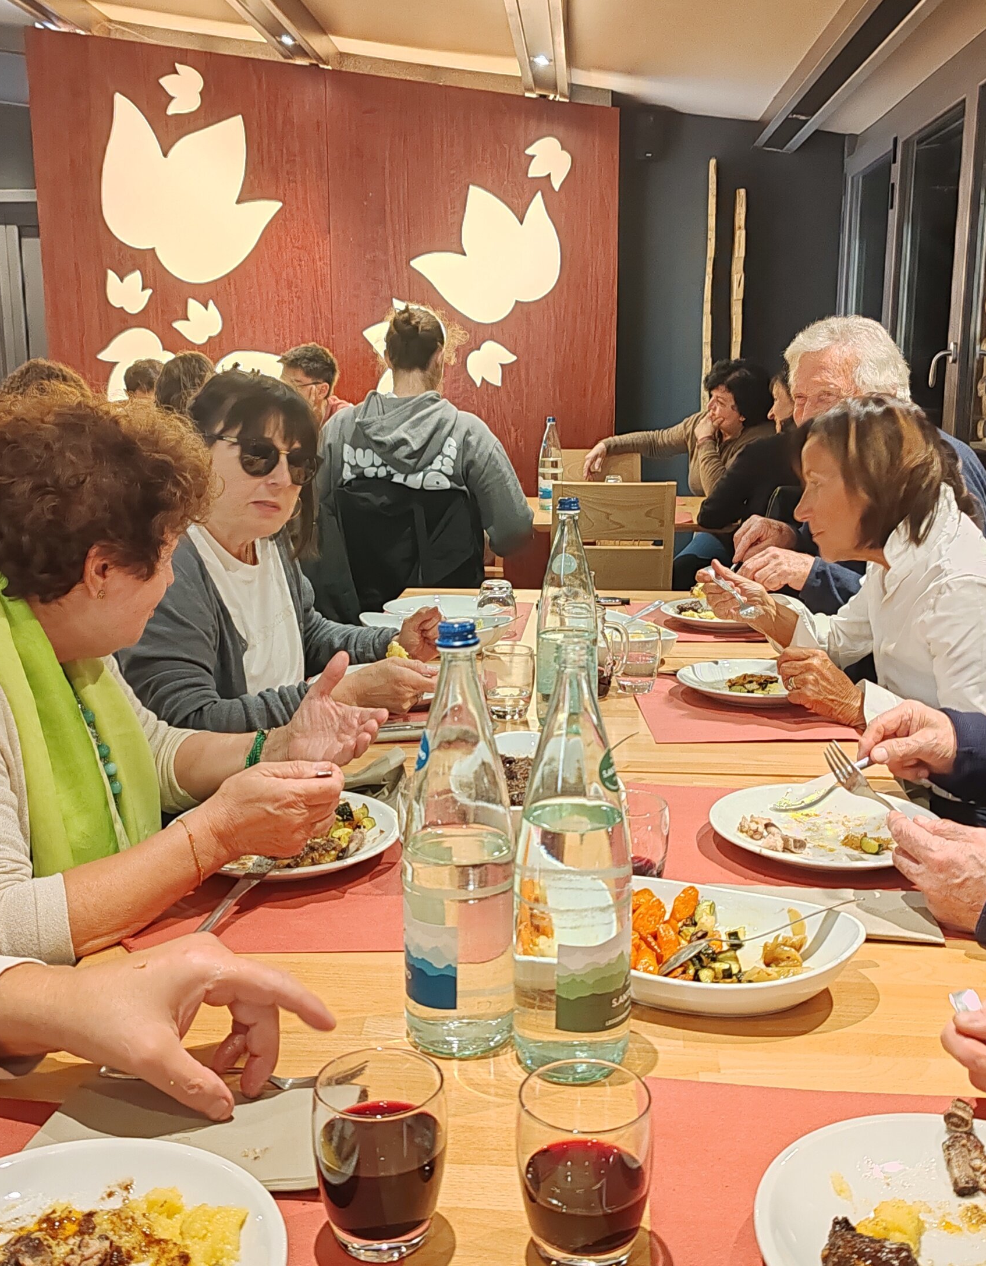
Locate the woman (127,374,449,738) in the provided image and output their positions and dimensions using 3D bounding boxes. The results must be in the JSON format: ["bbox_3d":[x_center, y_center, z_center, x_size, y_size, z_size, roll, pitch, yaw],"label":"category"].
[{"bbox_3d":[-0.364,0.231,2.001,0.680,1.240,0.490,4,13,22],"label":"woman"}]

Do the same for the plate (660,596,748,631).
[{"bbox_3d":[0.453,-0.032,2.546,0.257,0.027,0.257,1,12,4],"label":"plate"}]

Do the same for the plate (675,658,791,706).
[{"bbox_3d":[0.409,0.080,2.003,0.257,0.027,0.257,1,12,4],"label":"plate"}]

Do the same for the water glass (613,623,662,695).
[{"bbox_3d":[0.225,0.043,2.062,0.078,0.096,0.078,1,11,4],"label":"water glass"}]

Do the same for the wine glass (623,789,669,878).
[{"bbox_3d":[0.128,0.207,1.245,0.078,0.096,0.078,1,11,4],"label":"wine glass"}]

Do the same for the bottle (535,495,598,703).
[{"bbox_3d":[0.105,-0.032,1.840,0.083,0.316,0.083,1,12,4],"label":"bottle"}]

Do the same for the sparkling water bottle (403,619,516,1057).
[{"bbox_3d":[-0.025,0.148,0.968,0.083,0.316,0.083,1,12,4],"label":"sparkling water bottle"}]

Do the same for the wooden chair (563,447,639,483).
[{"bbox_3d":[0.405,-0.267,5.269,0.410,0.890,0.480,1,12,4],"label":"wooden chair"}]

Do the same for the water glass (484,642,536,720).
[{"bbox_3d":[0.023,0.074,1.912,0.078,0.096,0.078,1,11,4],"label":"water glass"}]

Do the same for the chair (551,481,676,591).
[{"bbox_3d":[0.393,-0.059,4.336,0.410,0.900,0.490,1,11,4],"label":"chair"}]

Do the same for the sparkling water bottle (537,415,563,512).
[{"bbox_3d":[0.199,-0.581,4.507,0.083,0.316,0.083,1,12,4],"label":"sparkling water bottle"}]

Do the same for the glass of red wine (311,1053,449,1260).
[{"bbox_3d":[-0.065,0.303,0.760,0.077,0.097,0.077,1,12,4],"label":"glass of red wine"}]

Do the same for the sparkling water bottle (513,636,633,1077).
[{"bbox_3d":[0.059,0.157,0.942,0.087,0.314,0.087,1,11,4],"label":"sparkling water bottle"}]

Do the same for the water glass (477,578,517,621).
[{"bbox_3d":[0.009,-0.050,2.532,0.078,0.096,0.078,1,11,4],"label":"water glass"}]

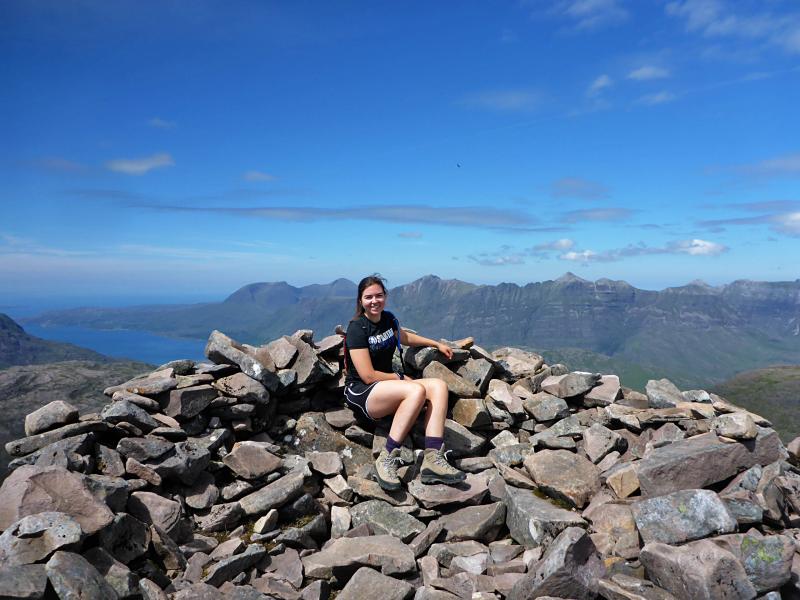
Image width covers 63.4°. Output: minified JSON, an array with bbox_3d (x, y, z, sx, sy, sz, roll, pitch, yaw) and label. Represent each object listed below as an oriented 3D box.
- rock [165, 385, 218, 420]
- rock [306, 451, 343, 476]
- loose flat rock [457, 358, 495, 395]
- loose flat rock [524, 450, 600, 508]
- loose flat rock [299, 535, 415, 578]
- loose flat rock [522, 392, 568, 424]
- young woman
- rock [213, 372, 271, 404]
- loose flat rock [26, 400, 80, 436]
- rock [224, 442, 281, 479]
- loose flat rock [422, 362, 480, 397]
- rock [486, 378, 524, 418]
[{"bbox_3d":[-1.146,0.558,3.550,0.250,0.140,0.200,-10,6,-20],"label":"rock"},{"bbox_3d":[-0.396,0.863,3.420,0.190,0.080,0.150,0,33,0],"label":"rock"},{"bbox_3d":[0.445,0.448,3.800,0.195,0.190,0.100,6,-34,20],"label":"loose flat rock"},{"bbox_3d":[0.785,0.859,3.120,0.320,0.120,0.260,5,35,20],"label":"loose flat rock"},{"bbox_3d":[-0.160,1.026,2.600,0.445,0.090,0.200,-2,6,0],"label":"loose flat rock"},{"bbox_3d":[0.810,0.599,3.620,0.245,0.100,0.190,5,26,0],"label":"loose flat rock"},{"bbox_3d":[0.065,0.390,3.530,0.670,1.060,0.780,-1,1,-40],"label":"young woman"},{"bbox_3d":[-0.892,0.498,3.650,0.290,0.080,0.150,15,31,0],"label":"rock"},{"bbox_3d":[-1.933,0.655,3.600,0.260,0.130,0.170,-16,7,-19],"label":"loose flat rock"},{"bbox_3d":[-0.826,0.899,3.650,0.300,0.110,0.200,2,41,-6],"label":"rock"},{"bbox_3d":[0.312,0.473,3.880,0.340,0.120,0.190,23,12,7],"label":"loose flat rock"},{"bbox_3d":[0.597,0.553,3.680,0.190,0.110,0.180,16,25,-10],"label":"rock"}]

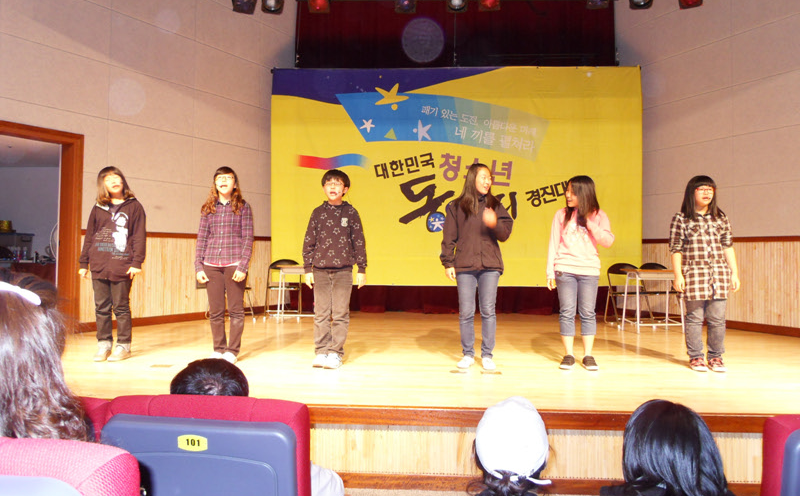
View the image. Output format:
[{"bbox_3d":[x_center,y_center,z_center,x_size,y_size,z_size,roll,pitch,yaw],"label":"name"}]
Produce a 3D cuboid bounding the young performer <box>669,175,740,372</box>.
[{"bbox_3d":[2.390,0.194,5.080,0.500,1.510,0.280,0,0,8],"label":"young performer"}]

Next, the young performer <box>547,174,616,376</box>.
[{"bbox_3d":[1.445,0.180,5.180,0.520,1.520,0.320,0,0,12],"label":"young performer"}]

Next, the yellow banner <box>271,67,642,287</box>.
[{"bbox_3d":[0.739,-0.988,8.900,5.068,2.975,0.040,1,-1,3],"label":"yellow banner"}]

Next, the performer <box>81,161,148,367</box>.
[{"bbox_3d":[-2.302,0.117,5.217,0.520,1.550,0.310,1,-1,-10],"label":"performer"}]

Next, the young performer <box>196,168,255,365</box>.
[{"bbox_3d":[-1.389,0.127,5.157,0.445,1.547,0.300,1,-1,-7],"label":"young performer"}]

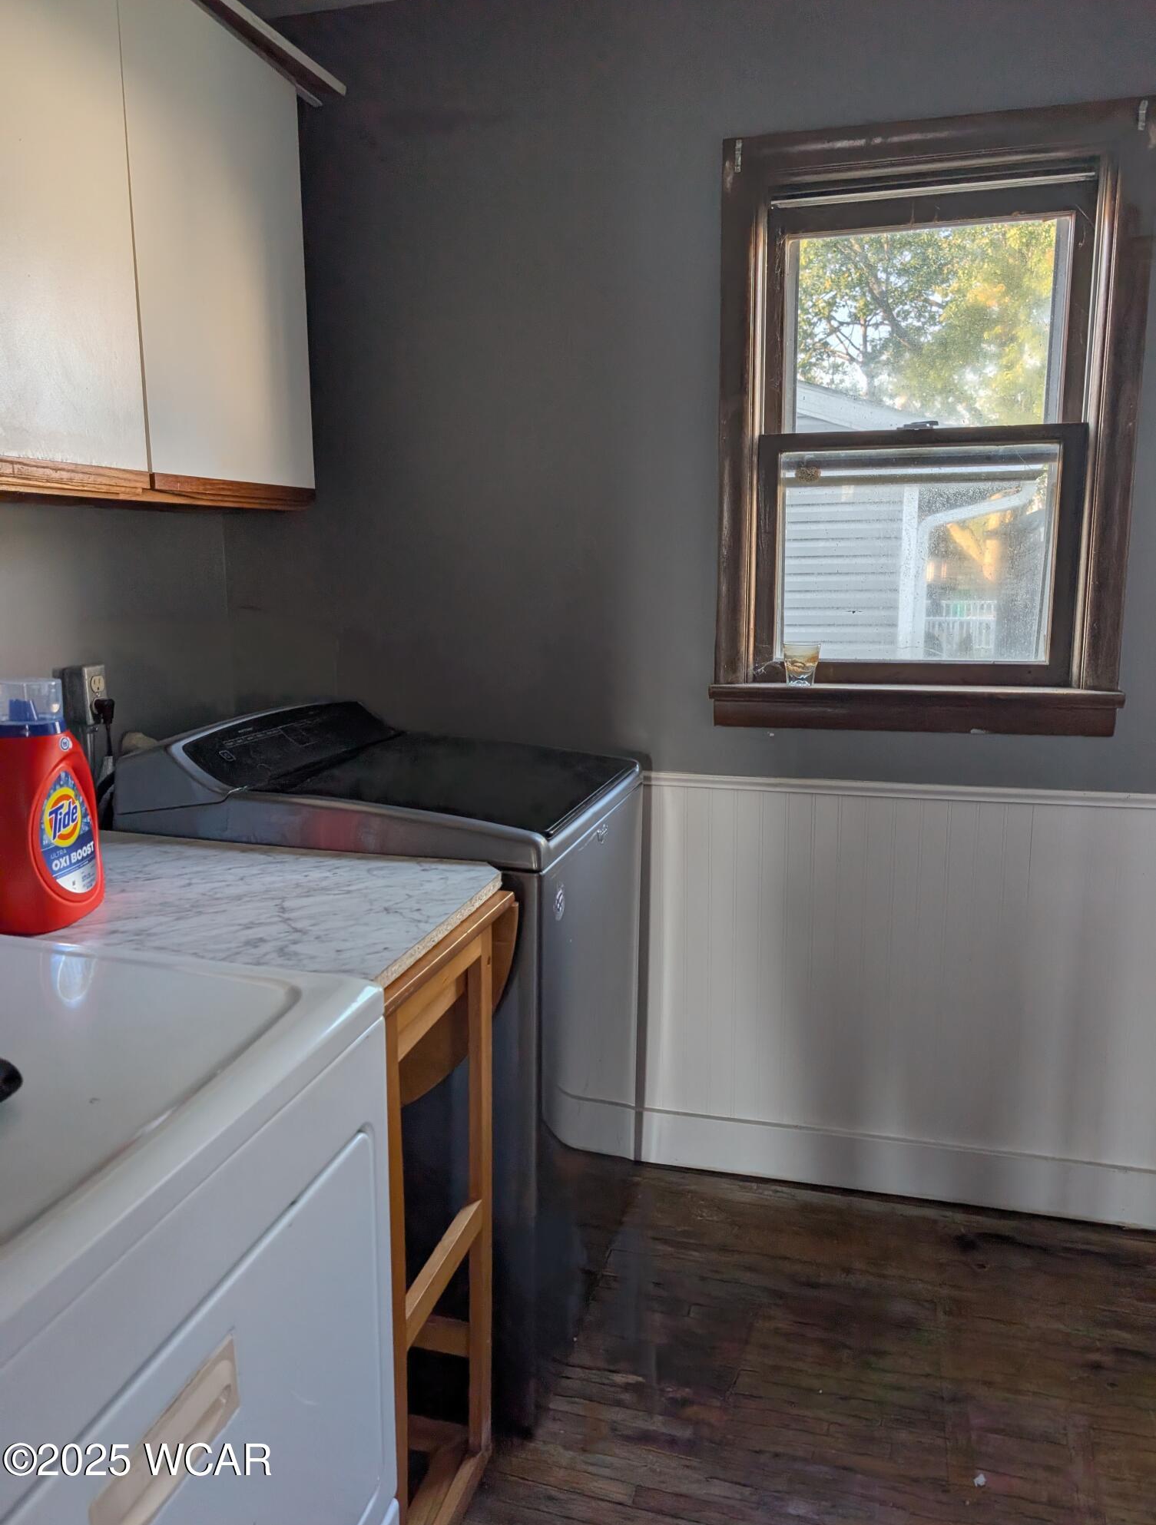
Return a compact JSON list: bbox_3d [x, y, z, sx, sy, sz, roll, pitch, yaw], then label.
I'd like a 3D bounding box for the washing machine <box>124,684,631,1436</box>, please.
[{"bbox_3d":[-0.312,0.468,2.034,0.715,1.050,0.700,3,10,15],"label":"washing machine"}]

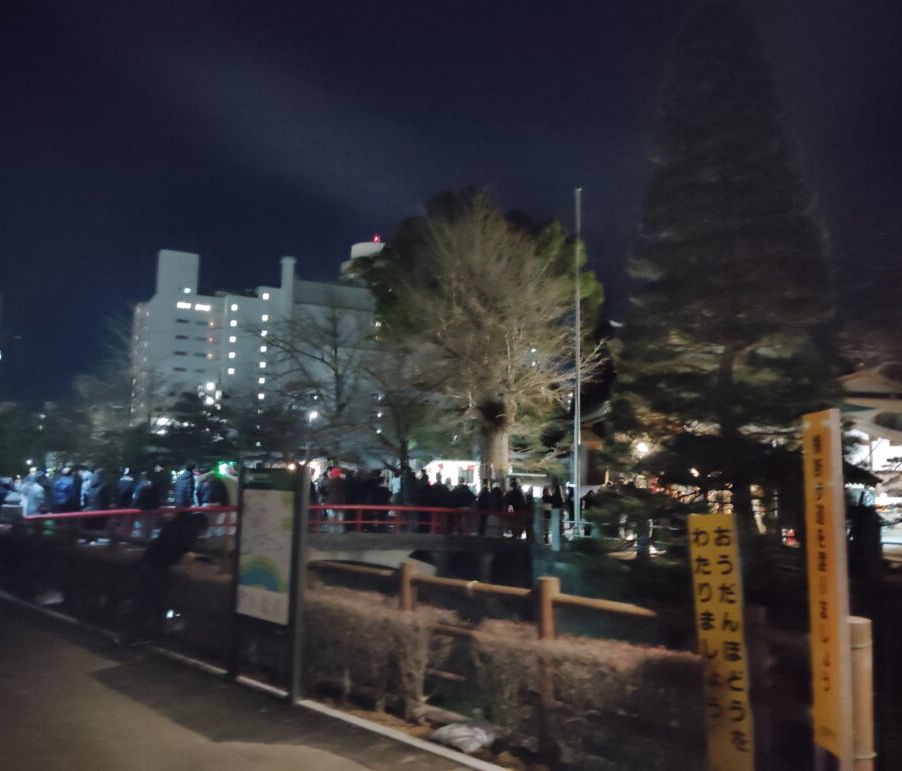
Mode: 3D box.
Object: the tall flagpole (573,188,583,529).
[{"bbox_3d":[4.177,-0.944,27.160,0.140,11.324,0.140,1,-6,0],"label":"tall flagpole"}]

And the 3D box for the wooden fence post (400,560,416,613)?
[{"bbox_3d":[-0.311,1.721,5.694,0.115,0.995,0.115,-5,-9,42],"label":"wooden fence post"}]

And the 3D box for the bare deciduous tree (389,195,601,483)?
[{"bbox_3d":[1.718,-1.226,33.750,8.700,13.275,8.000,1,-6,0],"label":"bare deciduous tree"}]

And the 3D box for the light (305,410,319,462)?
[{"bbox_3d":[-6.367,3.454,37.742,0.400,4.556,0.450,-4,-8,37],"label":"light"}]

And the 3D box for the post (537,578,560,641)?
[{"bbox_3d":[0.572,1.647,4.894,0.115,0.997,0.115,-5,-9,42],"label":"post"}]

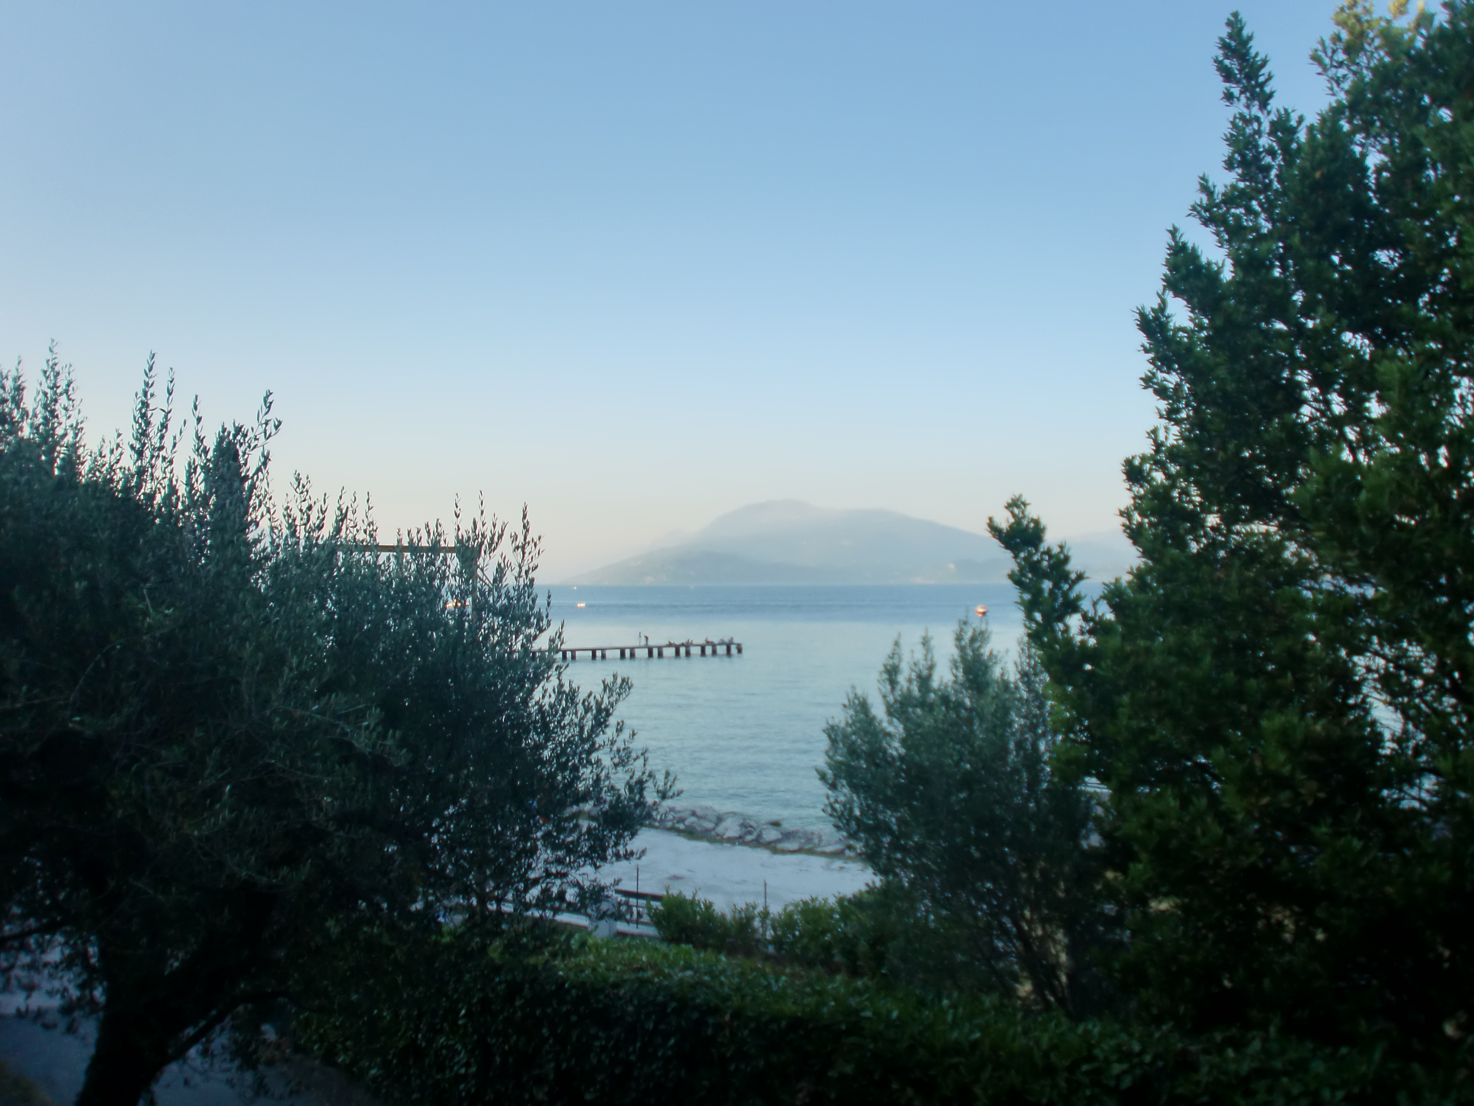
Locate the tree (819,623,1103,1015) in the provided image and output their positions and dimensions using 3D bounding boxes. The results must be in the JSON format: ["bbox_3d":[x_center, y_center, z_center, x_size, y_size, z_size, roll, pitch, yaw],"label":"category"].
[{"bbox_3d":[2.790,3.270,13.500,3.500,4.900,3.300,0,-2,0],"label":"tree"}]

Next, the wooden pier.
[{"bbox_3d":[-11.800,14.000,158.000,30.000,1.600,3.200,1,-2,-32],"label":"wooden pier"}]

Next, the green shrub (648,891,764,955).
[{"bbox_3d":[-0.460,5.530,16.500,1.750,1.000,1.350,0,-2,0],"label":"green shrub"}]

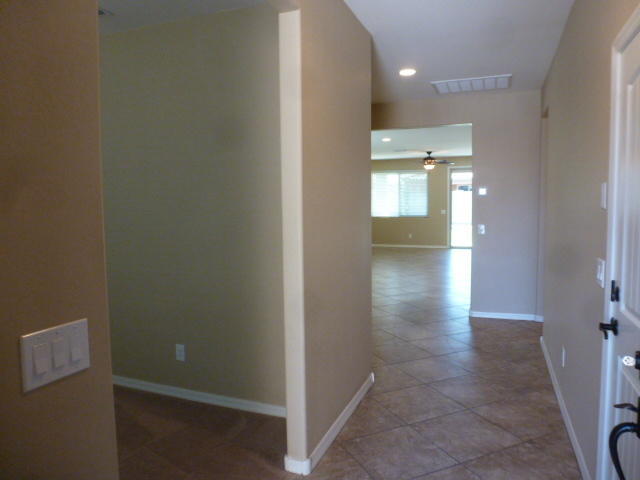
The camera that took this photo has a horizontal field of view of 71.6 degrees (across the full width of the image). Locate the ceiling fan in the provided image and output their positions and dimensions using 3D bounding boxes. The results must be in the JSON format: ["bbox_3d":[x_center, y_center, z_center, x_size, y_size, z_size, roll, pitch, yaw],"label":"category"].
[{"bbox_3d":[2.960,-2.151,12.048,1.400,0.490,1.400,1,5,22],"label":"ceiling fan"}]

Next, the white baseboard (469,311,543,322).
[{"bbox_3d":[2.263,0.936,5.414,0.830,0.076,0.016,1,5,22],"label":"white baseboard"}]

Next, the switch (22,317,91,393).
[{"bbox_3d":[-0.589,0.258,1.006,0.011,0.118,0.163,1,5,22],"label":"switch"}]

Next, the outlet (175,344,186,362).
[{"bbox_3d":[-1.029,0.833,3.265,0.072,0.117,0.008,1,5,22],"label":"outlet"}]

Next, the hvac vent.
[{"bbox_3d":[1.665,-1.676,4.846,0.790,0.025,0.580,1,5,22],"label":"hvac vent"}]

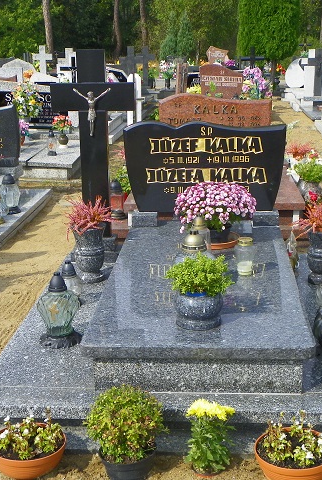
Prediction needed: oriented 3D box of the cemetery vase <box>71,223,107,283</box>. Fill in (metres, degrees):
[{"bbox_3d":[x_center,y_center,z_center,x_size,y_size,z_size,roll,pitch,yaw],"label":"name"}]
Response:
[{"bbox_3d":[-0.408,0.072,4.355,0.190,0.330,0.190,0,17,4],"label":"cemetery vase"}]

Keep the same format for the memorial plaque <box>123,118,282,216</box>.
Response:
[{"bbox_3d":[0.271,-0.453,4.579,0.980,0.546,0.090,0,16,5],"label":"memorial plaque"}]

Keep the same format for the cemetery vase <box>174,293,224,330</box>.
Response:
[{"bbox_3d":[0.173,0.298,3.320,0.212,0.150,0.212,0,17,4],"label":"cemetery vase"}]

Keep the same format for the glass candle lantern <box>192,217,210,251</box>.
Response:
[{"bbox_3d":[0.220,-0.029,4.151,0.130,0.207,0.130,0,16,4],"label":"glass candle lantern"}]

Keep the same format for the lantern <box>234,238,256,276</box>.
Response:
[{"bbox_3d":[0.451,0.086,3.920,0.110,0.190,0.110,0,17,4],"label":"lantern"}]

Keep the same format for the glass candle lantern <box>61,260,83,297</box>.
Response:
[{"bbox_3d":[-0.505,0.227,4.082,0.145,0.228,0.145,0,16,4],"label":"glass candle lantern"}]

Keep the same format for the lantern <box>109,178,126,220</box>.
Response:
[{"bbox_3d":[-0.356,-0.332,5.962,0.142,0.310,0.142,0,16,4],"label":"lantern"}]

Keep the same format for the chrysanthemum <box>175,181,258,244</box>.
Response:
[{"bbox_3d":[0.311,-0.149,4.226,0.460,0.355,0.430,0,16,5],"label":"chrysanthemum"}]

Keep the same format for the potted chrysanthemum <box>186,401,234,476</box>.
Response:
[{"bbox_3d":[0.183,0.723,2.740,0.180,0.285,0.175,0,16,5],"label":"potted chrysanthemum"}]

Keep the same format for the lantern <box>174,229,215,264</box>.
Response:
[{"bbox_3d":[0.167,0.088,3.583,0.203,0.287,0.203,0,16,5],"label":"lantern"}]

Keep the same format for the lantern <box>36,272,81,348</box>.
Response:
[{"bbox_3d":[-0.492,0.321,3.545,0.216,0.342,0.216,0,16,5],"label":"lantern"}]

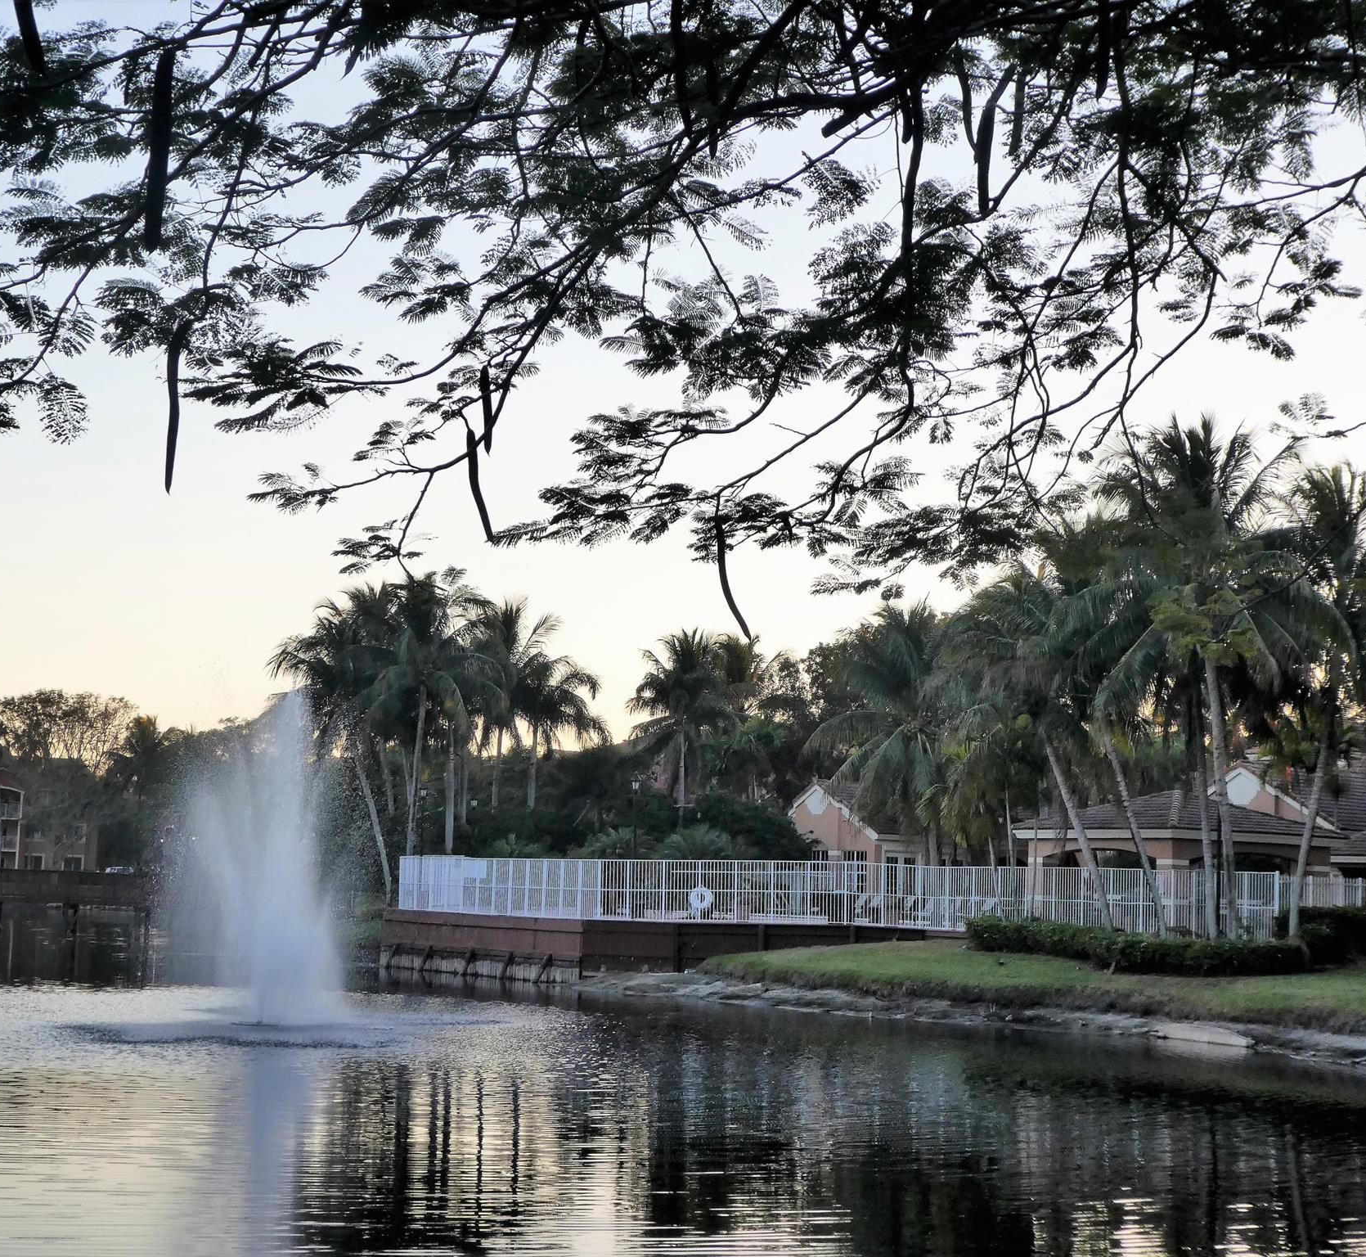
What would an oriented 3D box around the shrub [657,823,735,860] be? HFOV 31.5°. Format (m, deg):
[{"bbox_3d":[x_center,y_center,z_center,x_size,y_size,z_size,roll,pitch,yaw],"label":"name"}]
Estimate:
[{"bbox_3d":[0.427,7.435,75.144,2.400,2.790,2.400,1,-6,0],"label":"shrub"}]

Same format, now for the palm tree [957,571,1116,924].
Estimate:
[{"bbox_3d":[8.325,3.091,57.011,3.790,8.940,3.790,1,-6,8],"label":"palm tree"}]

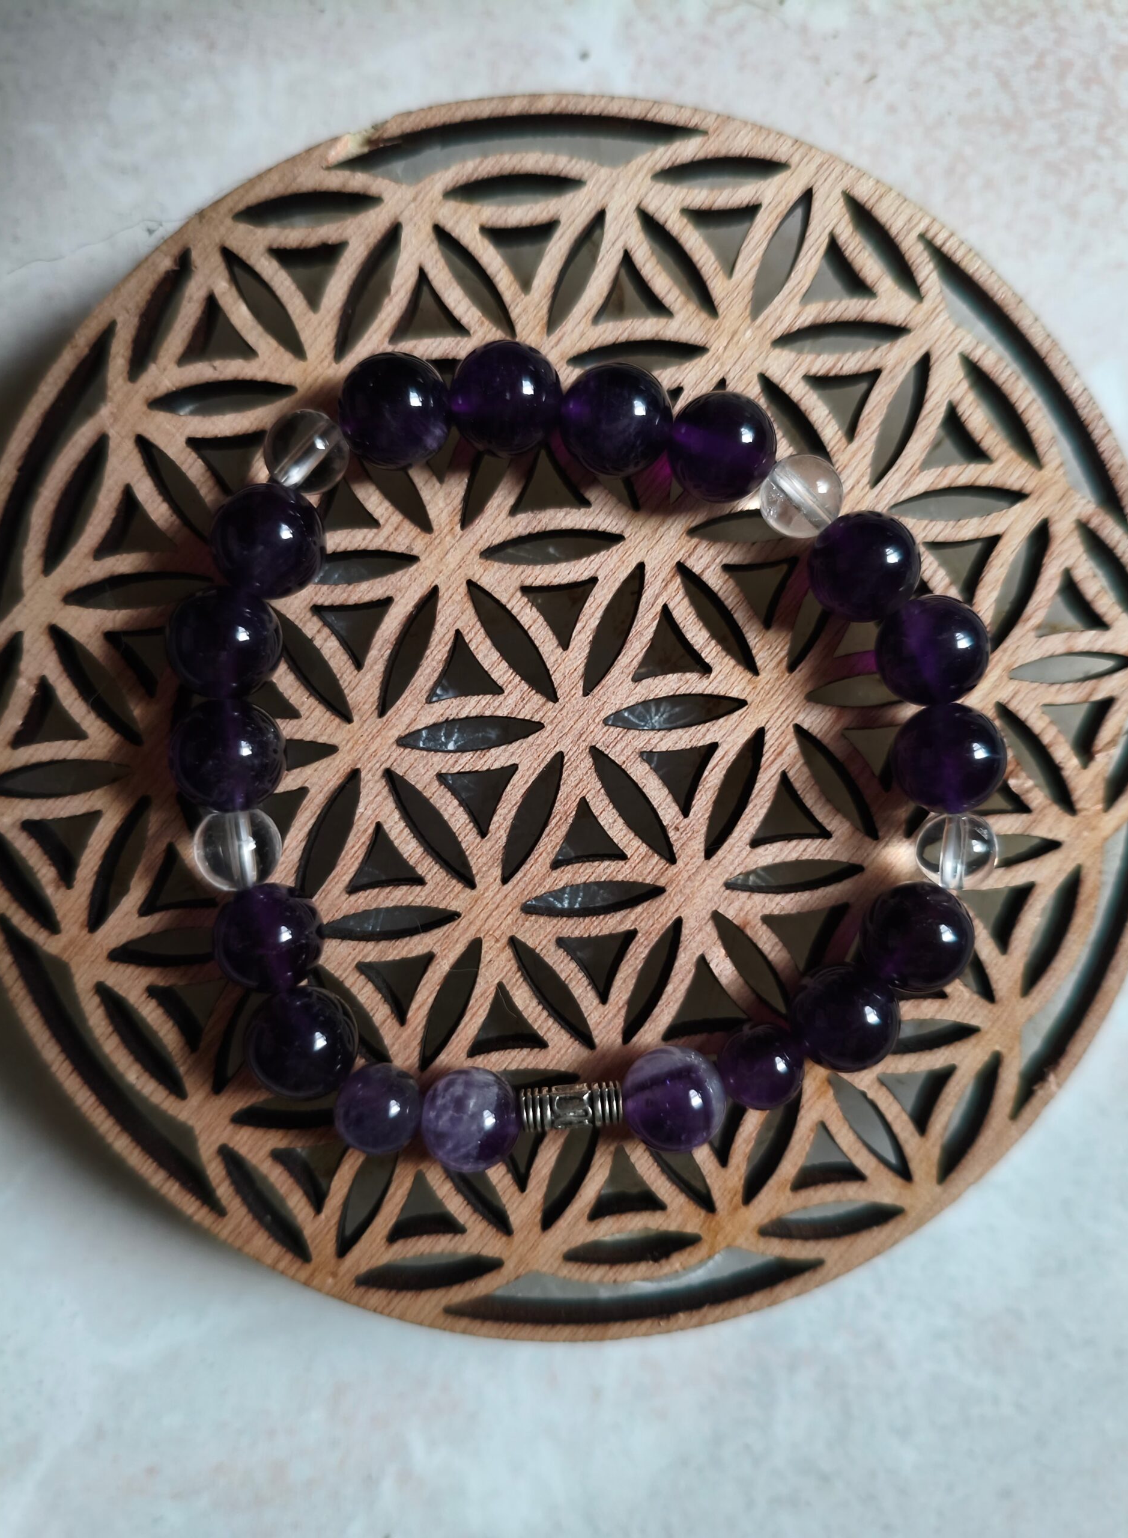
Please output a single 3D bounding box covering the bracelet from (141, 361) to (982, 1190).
[{"bbox_3d":[0.002,-0.001,0.092,0.066,0.009,0.065,0,91,-2],"label":"bracelet"}]

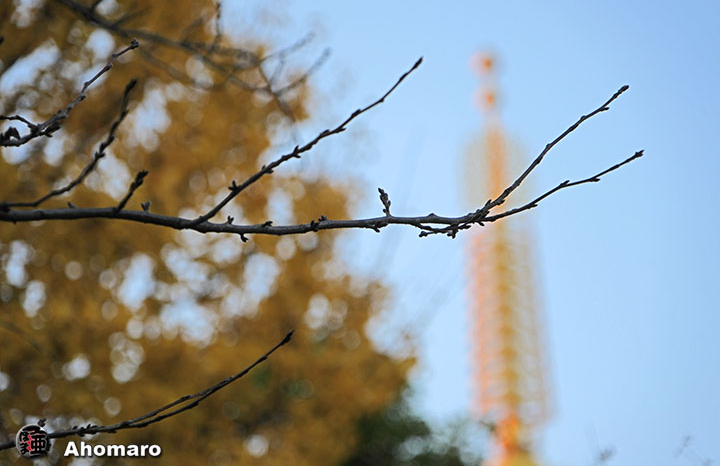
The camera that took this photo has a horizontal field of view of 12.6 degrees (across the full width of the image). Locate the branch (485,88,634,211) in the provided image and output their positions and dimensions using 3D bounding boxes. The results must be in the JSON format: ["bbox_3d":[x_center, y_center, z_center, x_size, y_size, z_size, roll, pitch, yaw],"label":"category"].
[{"bbox_3d":[0.224,-0.098,3.700,0.216,0.019,0.027,-41,0,0],"label":"branch"}]

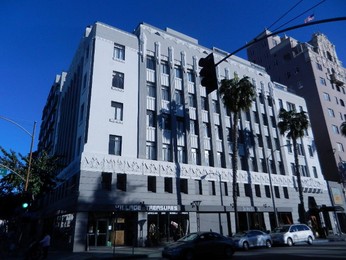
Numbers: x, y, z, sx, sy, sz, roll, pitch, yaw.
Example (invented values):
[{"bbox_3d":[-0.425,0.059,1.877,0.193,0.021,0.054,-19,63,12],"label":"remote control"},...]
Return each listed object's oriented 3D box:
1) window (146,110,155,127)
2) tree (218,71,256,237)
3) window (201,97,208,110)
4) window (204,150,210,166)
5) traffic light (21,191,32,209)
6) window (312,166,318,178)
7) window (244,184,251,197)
[{"bbox_3d":[-2.504,-1.252,28.196,1.120,1.980,0.150,11,-24,-30],"label":"window"},{"bbox_3d":[6.974,1.729,24.355,3.900,16.994,3.900,11,-24,-30],"label":"tree"},{"bbox_3d":[3.858,-3.421,31.726,1.085,1.866,0.220,11,-24,-29],"label":"window"},{"bbox_3d":[3.909,3.299,29.085,1.085,1.888,0.220,11,-24,-29],"label":"window"},{"bbox_3d":[-9.314,4.418,15.900,0.360,1.070,0.350,11,-24,-30],"label":"traffic light"},{"bbox_3d":[22.471,6.726,39.371,0.825,1.910,0.220,11,-24,-29],"label":"window"},{"bbox_3d":[9.112,7.406,30.441,0.868,1.519,0.220,11,-24,-29],"label":"window"}]

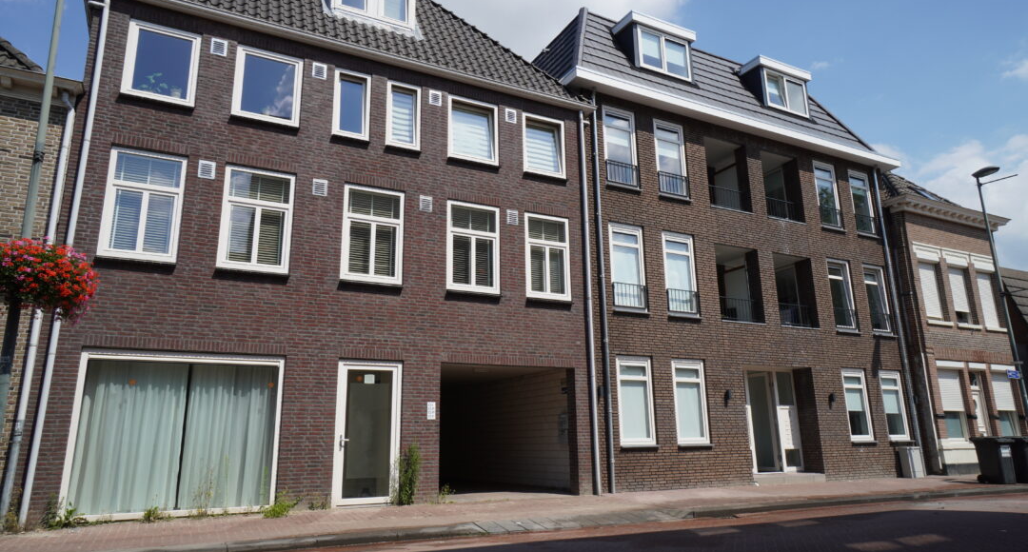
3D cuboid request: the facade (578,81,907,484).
[{"bbox_3d":[6.200,0.560,15.759,10.374,8.869,0.600,6,-16,-26],"label":"facade"}]

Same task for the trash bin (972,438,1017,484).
[{"bbox_3d":[11.743,4.470,15.239,0.580,1.070,0.730,4,-15,-16],"label":"trash bin"}]

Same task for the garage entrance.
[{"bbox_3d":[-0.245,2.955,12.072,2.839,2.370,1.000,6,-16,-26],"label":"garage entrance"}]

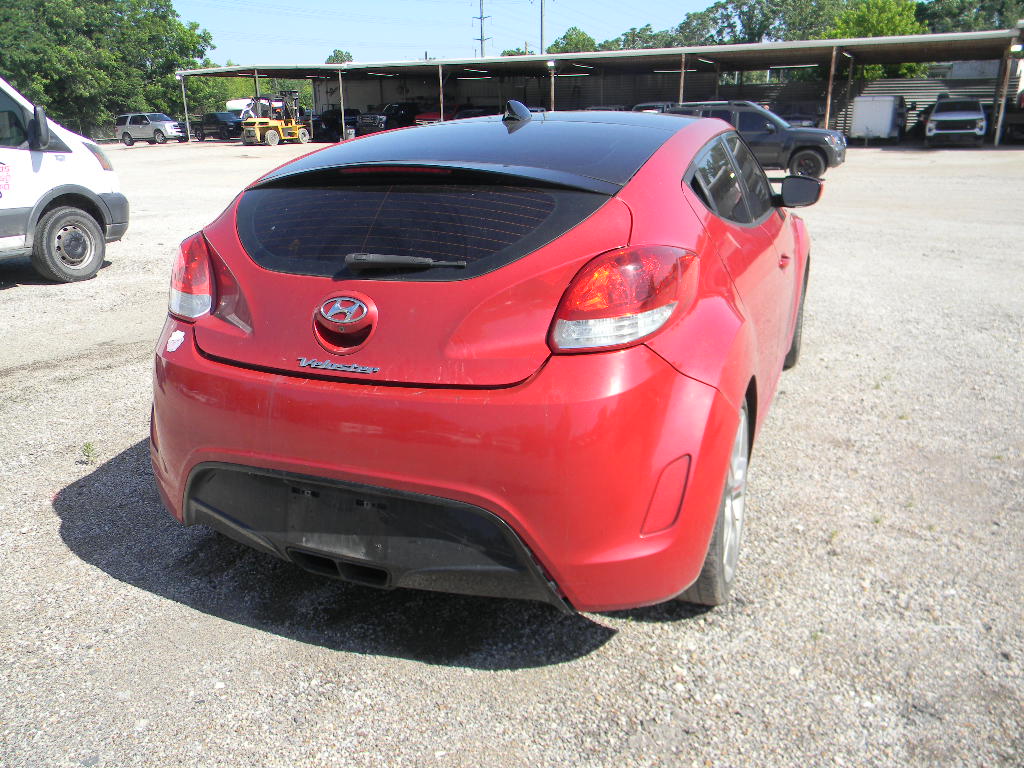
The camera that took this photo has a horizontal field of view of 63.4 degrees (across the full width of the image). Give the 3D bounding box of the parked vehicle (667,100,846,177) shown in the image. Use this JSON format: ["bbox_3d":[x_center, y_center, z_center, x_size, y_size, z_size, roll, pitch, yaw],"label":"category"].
[{"bbox_3d":[5.080,-5.330,18.450,4.550,1.820,1.870,5,19,19],"label":"parked vehicle"}]

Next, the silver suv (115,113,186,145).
[{"bbox_3d":[-25.400,-18.050,58.500,5.150,1.950,1.980,4,18,16],"label":"silver suv"}]

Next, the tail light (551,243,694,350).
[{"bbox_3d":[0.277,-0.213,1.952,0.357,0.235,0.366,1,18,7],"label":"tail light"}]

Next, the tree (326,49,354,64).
[{"bbox_3d":[-14.975,-25.187,72.327,4.800,7.500,4.800,-1,18,0],"label":"tree"}]

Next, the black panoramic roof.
[{"bbox_3d":[0.032,-0.845,2.921,1.140,0.230,1.780,6,19,21],"label":"black panoramic roof"}]

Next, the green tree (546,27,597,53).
[{"bbox_3d":[4.855,-24.506,67.586,6.300,8.400,6.300,-1,18,0],"label":"green tree"}]

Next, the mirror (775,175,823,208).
[{"bbox_3d":[1.342,-0.887,3.858,0.230,0.150,0.140,6,19,21],"label":"mirror"}]

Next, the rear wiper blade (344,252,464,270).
[{"bbox_3d":[-0.264,-0.289,1.997,0.330,0.045,0.055,6,19,21],"label":"rear wiper blade"}]

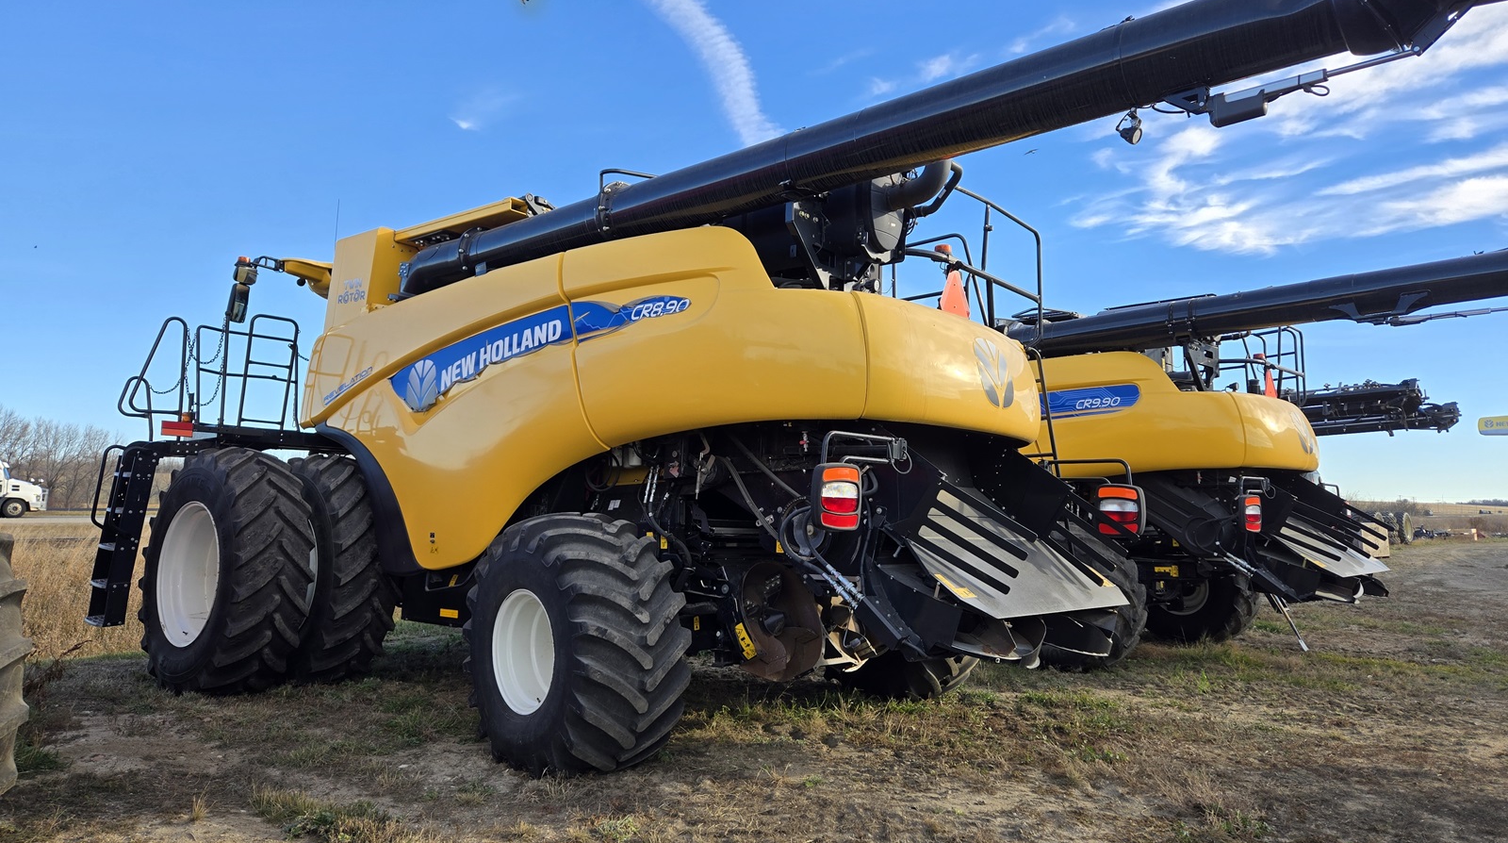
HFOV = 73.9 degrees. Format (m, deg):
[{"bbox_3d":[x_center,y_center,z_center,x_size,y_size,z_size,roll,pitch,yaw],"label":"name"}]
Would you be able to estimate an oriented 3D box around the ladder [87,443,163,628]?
[{"bbox_3d":[-5.055,0.920,7.960,0.500,1.430,0.270,-4,-14,39],"label":"ladder"}]

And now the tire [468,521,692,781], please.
[{"bbox_3d":[-1.110,1.345,6.050,0.720,1.560,1.580,5,-7,-42],"label":"tire"}]

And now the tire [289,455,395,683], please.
[{"bbox_3d":[-3.790,1.275,8.640,1.950,1.920,0.580,-4,-7,39],"label":"tire"}]

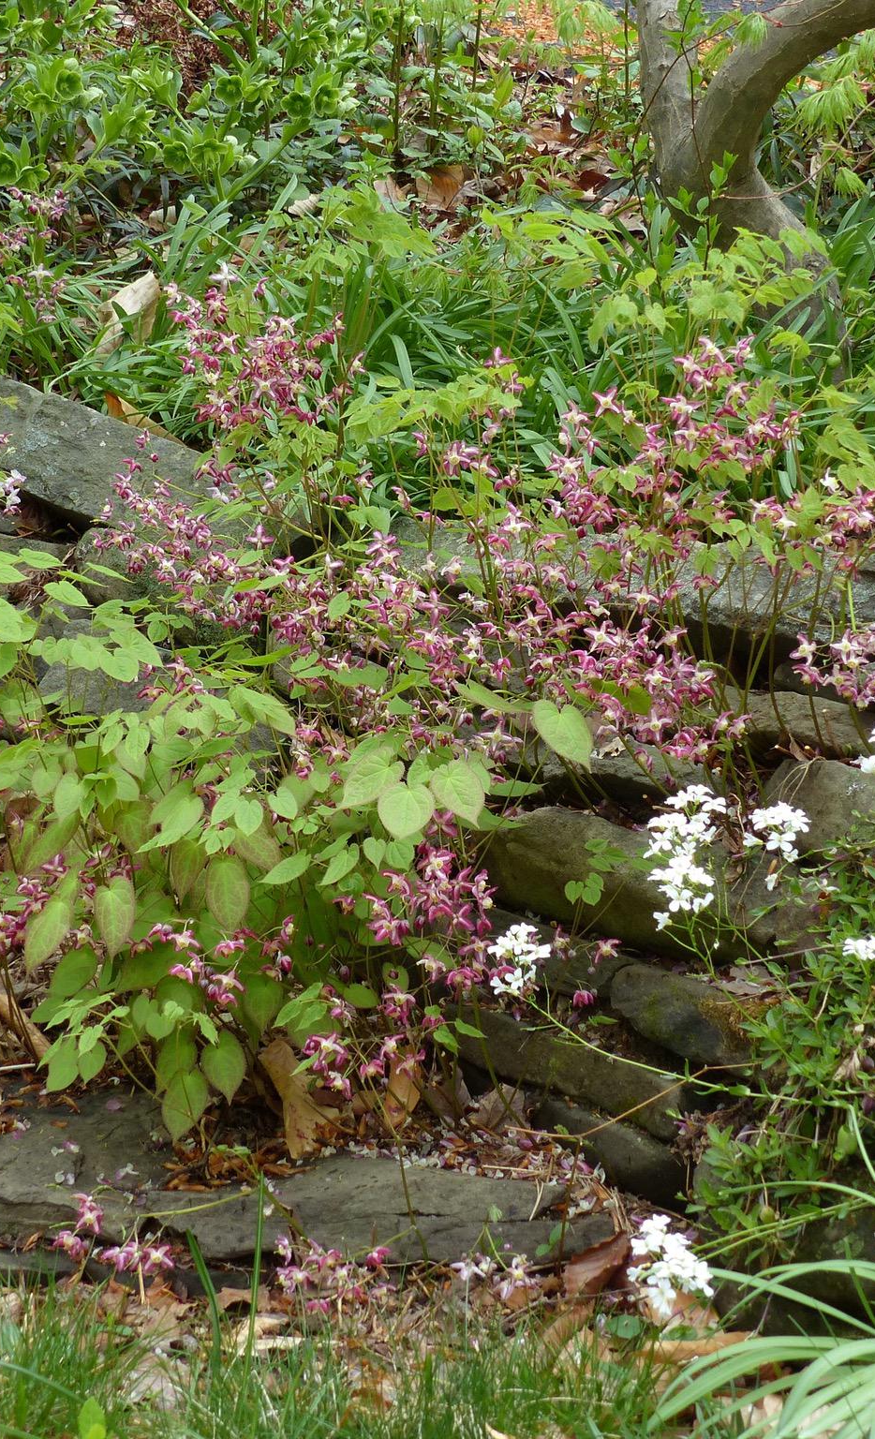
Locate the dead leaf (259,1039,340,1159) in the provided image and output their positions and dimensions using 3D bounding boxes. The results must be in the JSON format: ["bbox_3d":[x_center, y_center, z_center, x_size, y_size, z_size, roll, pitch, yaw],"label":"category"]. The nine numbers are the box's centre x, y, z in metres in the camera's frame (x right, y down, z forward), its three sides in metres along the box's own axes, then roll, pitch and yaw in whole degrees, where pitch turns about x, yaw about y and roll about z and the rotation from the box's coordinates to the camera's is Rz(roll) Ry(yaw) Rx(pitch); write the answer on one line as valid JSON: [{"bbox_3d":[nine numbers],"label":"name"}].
[{"bbox_3d":[-0.118,0.324,2.790,0.065,0.100,0.030,0,-10,0],"label":"dead leaf"}]

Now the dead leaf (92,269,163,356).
[{"bbox_3d":[-0.348,-0.458,3.680,0.070,0.095,0.030,7,-14,19],"label":"dead leaf"}]

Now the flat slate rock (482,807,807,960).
[{"bbox_3d":[0.172,0.124,2.585,0.268,0.074,0.134,17,28,37],"label":"flat slate rock"}]

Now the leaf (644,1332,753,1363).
[{"bbox_3d":[0.209,0.500,2.600,0.088,0.018,0.040,0,30,0],"label":"leaf"}]

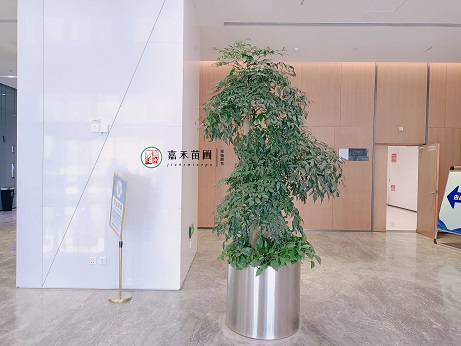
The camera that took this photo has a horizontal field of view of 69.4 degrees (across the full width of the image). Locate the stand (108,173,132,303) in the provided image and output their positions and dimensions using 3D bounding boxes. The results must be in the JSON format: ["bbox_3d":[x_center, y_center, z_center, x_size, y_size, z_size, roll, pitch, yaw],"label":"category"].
[{"bbox_3d":[-1.272,0.728,3.877,0.280,1.440,0.500,0,2,-37],"label":"stand"}]

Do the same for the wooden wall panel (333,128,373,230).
[{"bbox_3d":[2.977,0.154,8.114,0.929,2.484,0.050,1,1,1],"label":"wooden wall panel"}]

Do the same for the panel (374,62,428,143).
[{"bbox_3d":[4.125,-1.684,8.057,1.219,1.950,0.050,1,1,1],"label":"panel"}]

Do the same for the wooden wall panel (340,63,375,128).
[{"bbox_3d":[3.077,-1.882,8.070,0.803,1.571,0.050,1,1,1],"label":"wooden wall panel"}]

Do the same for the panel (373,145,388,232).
[{"bbox_3d":[3.638,0.365,8.108,0.352,2.122,0.050,1,1,1],"label":"panel"}]

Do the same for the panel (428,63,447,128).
[{"bbox_3d":[4.988,-1.864,8.040,0.409,1.559,0.050,1,1,1],"label":"panel"}]

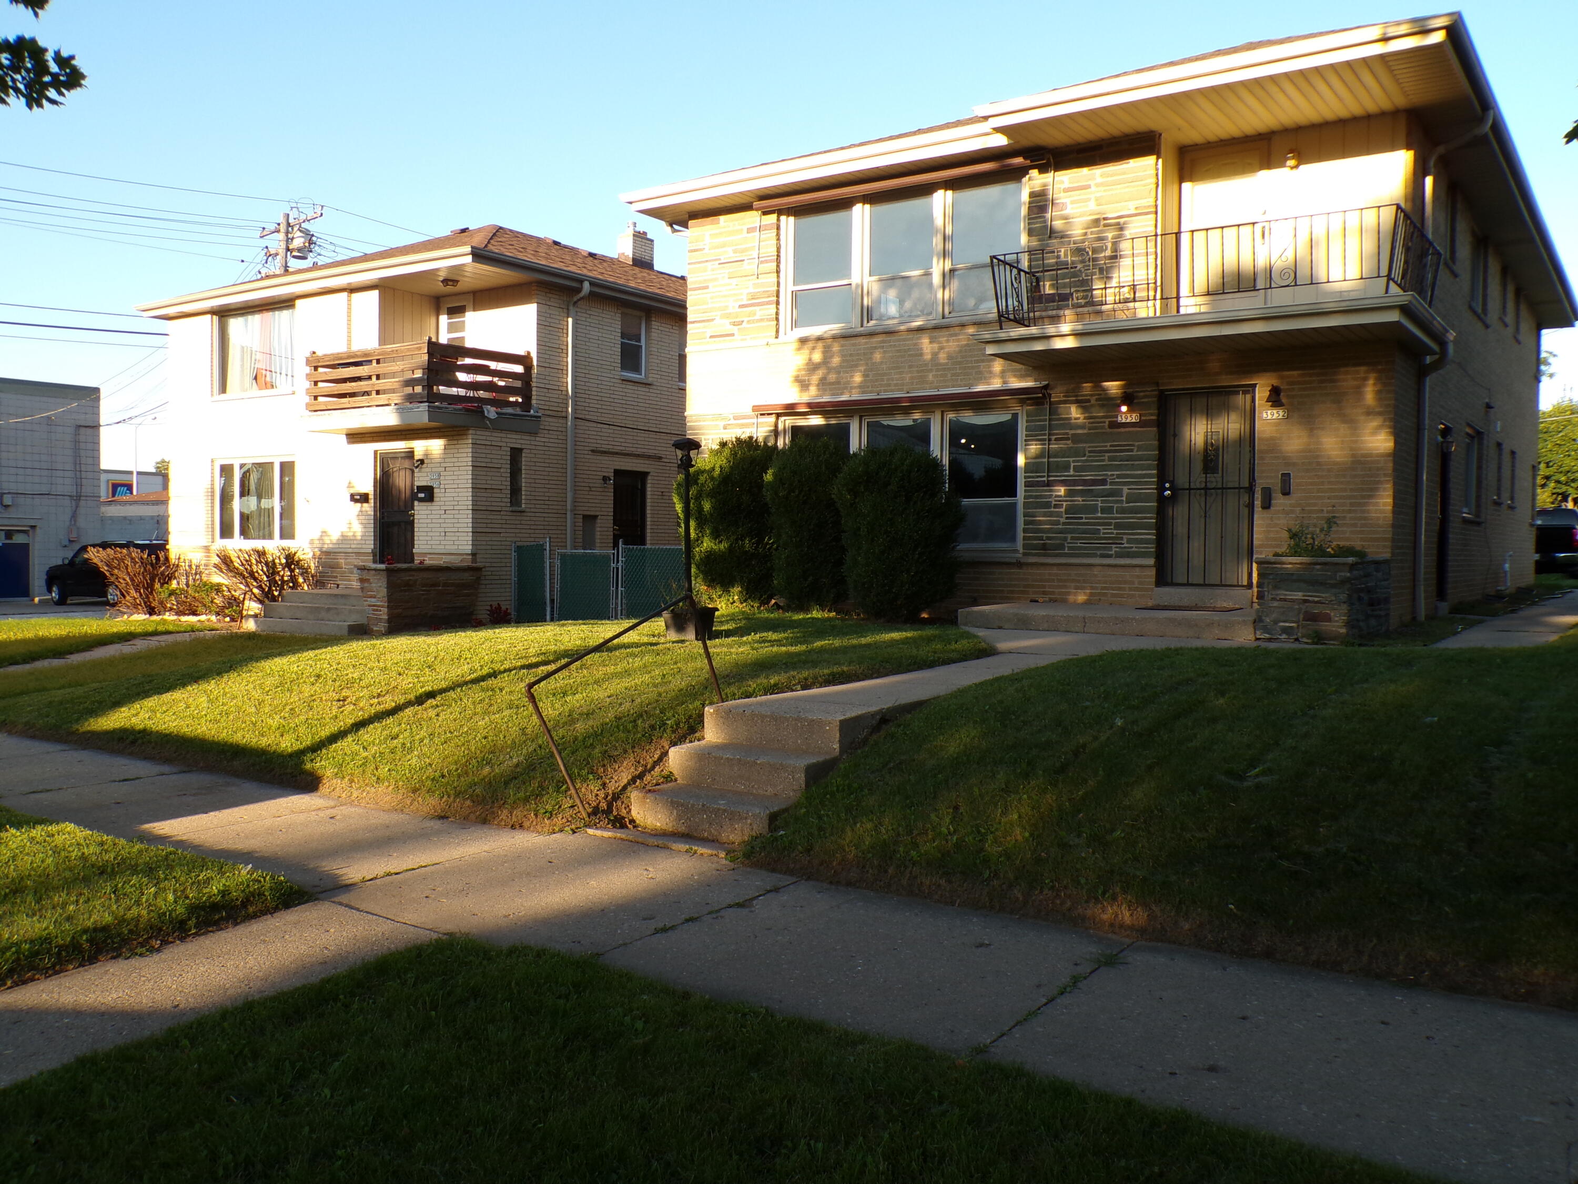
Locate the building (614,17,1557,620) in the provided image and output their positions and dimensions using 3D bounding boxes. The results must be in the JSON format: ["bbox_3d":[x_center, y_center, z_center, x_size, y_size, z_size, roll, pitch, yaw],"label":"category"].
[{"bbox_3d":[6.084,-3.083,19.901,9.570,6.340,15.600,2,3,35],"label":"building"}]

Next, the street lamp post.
[{"bbox_3d":[-0.974,-0.540,12.300,0.280,1.901,0.280,2,3,35],"label":"street lamp post"}]

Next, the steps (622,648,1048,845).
[{"bbox_3d":[0.490,0.866,7.621,0.930,0.560,3.470,2,3,35],"label":"steps"}]

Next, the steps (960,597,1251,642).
[{"bbox_3d":[3.382,0.276,12.699,2.890,0.200,1.800,2,3,35],"label":"steps"}]

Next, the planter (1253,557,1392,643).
[{"bbox_3d":[4.897,0.053,11.641,0.850,0.740,1.800,2,3,35],"label":"planter"}]

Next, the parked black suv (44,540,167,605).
[{"bbox_3d":[-20.000,-0.520,38.200,5.000,1.900,2.000,2,3,35],"label":"parked black suv"}]

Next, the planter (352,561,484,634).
[{"bbox_3d":[-5.550,0.069,19.164,0.820,0.980,1.760,2,3,35],"label":"planter"}]

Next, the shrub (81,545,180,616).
[{"bbox_3d":[-12.057,-0.203,23.400,1.400,1.260,1.300,2,3,35],"label":"shrub"}]

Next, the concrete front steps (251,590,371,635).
[{"bbox_3d":[-6.780,0.294,19.623,2.450,0.550,1.900,2,3,35],"label":"concrete front steps"}]

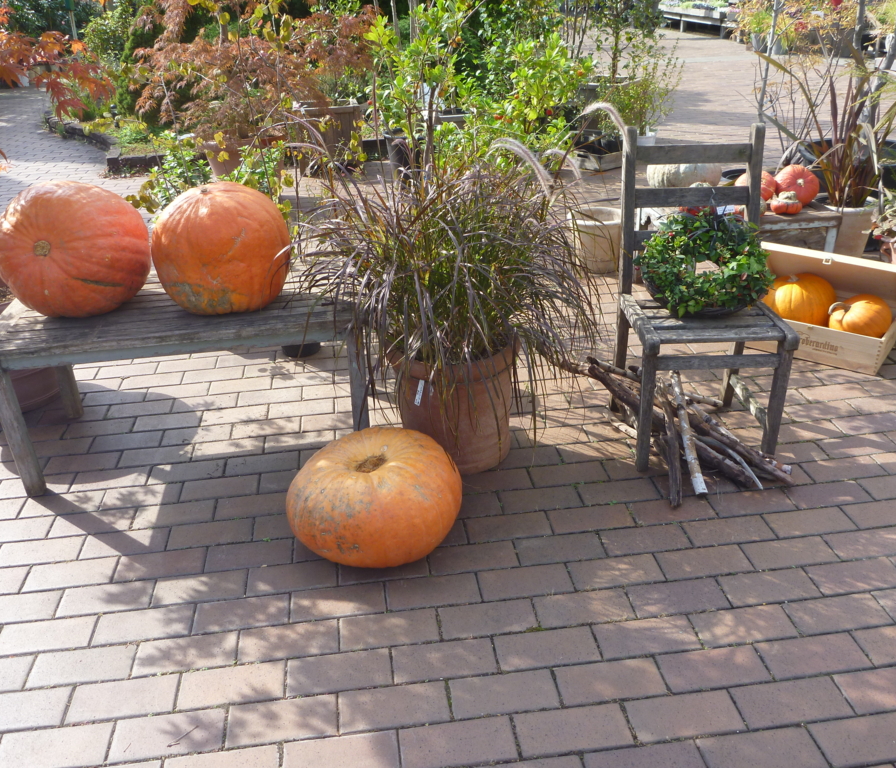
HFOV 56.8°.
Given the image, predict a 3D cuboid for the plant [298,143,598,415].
[{"bbox_3d":[0.008,-0.308,2.546,0.920,0.790,0.860,-5,27,-6],"label":"plant"}]

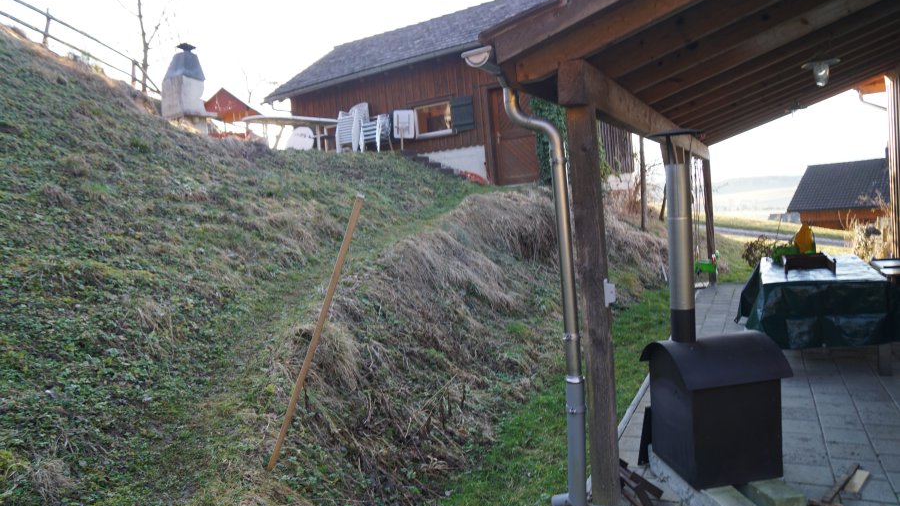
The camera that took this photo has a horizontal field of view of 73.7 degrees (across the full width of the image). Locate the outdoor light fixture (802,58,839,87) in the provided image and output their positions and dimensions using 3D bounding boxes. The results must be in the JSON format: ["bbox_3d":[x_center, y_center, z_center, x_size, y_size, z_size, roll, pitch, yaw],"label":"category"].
[{"bbox_3d":[2.895,-1.412,4.682,0.270,0.250,0.270,-2,4,28],"label":"outdoor light fixture"}]

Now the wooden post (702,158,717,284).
[{"bbox_3d":[4.576,-0.538,10.550,0.120,2.140,0.120,-2,4,28],"label":"wooden post"}]

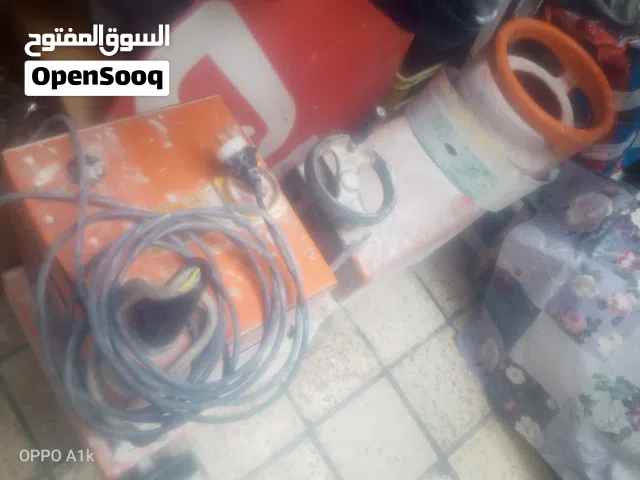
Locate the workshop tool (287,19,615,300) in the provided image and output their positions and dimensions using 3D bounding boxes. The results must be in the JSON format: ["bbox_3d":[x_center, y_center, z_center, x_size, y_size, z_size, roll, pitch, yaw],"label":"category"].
[{"bbox_3d":[0.300,-0.200,1.205,0.706,0.431,0.344,-29,80,-29],"label":"workshop tool"}]

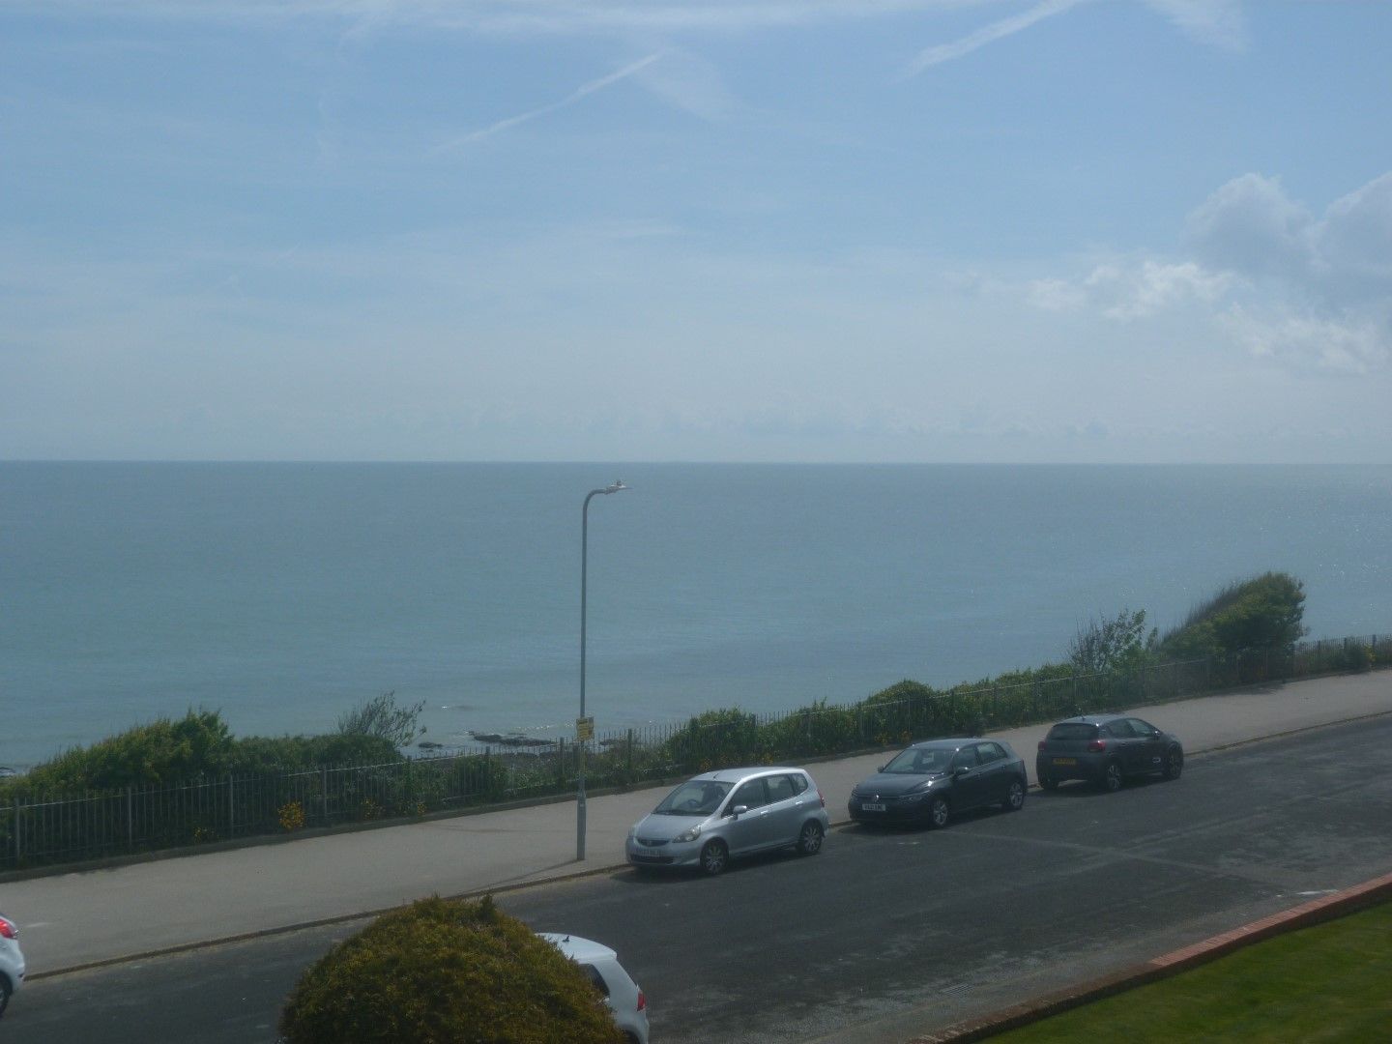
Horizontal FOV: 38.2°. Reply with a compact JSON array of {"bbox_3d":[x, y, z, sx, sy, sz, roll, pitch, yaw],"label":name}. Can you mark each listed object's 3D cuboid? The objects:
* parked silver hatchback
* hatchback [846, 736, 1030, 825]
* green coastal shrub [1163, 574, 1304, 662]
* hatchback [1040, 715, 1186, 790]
[{"bbox_3d":[0.577,5.174,35.104,3.845,1.525,1.715,-1,1,-44],"label":"parked silver hatchback"},{"bbox_3d":[4.820,5.063,39.486,1.829,1.465,4.284,0,1,42],"label":"hatchback"},{"bbox_3d":[17.099,3.077,63.933,4.300,3.000,3.400,-2,3,-45],"label":"green coastal shrub"},{"bbox_3d":[9.048,4.902,43.592,1.789,1.480,3.996,0,1,43],"label":"hatchback"}]

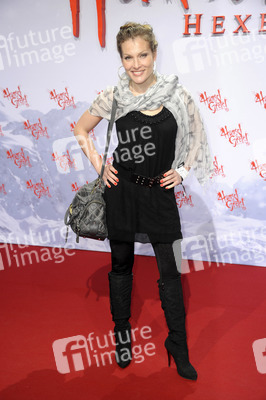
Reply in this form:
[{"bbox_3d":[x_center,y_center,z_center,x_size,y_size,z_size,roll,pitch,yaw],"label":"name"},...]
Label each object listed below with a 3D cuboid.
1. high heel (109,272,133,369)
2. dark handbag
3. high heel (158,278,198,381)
[{"bbox_3d":[-0.064,0.636,3.275,0.120,0.460,0.240,-1,14,-4],"label":"high heel"},{"bbox_3d":[-0.203,-0.161,2.848,0.210,0.670,0.320,0,14,0],"label":"dark handbag"},{"bbox_3d":[0.238,0.647,3.100,0.120,0.485,0.251,-13,19,-42],"label":"high heel"}]

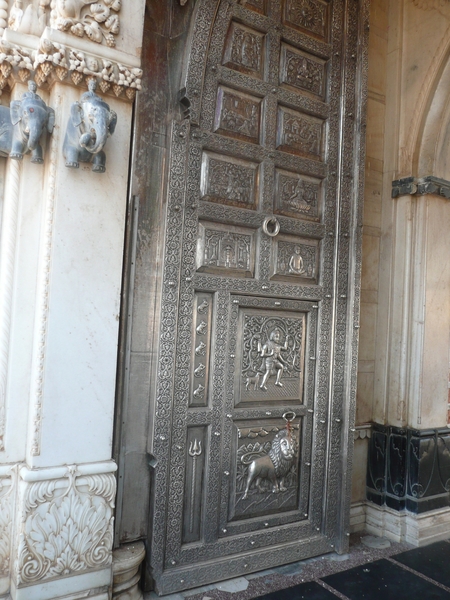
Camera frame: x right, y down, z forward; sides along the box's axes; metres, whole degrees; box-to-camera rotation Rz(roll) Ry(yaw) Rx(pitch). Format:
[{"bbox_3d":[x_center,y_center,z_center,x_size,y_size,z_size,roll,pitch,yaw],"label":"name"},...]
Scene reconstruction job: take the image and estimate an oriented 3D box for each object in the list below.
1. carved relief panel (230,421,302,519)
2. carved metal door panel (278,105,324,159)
[{"bbox_3d":[0.263,1.018,2.948,0.500,0.558,0.070,4,-3,-29],"label":"carved relief panel"},{"bbox_3d":[0.494,-1.068,3.119,0.368,0.281,0.045,4,-3,-29],"label":"carved metal door panel"}]

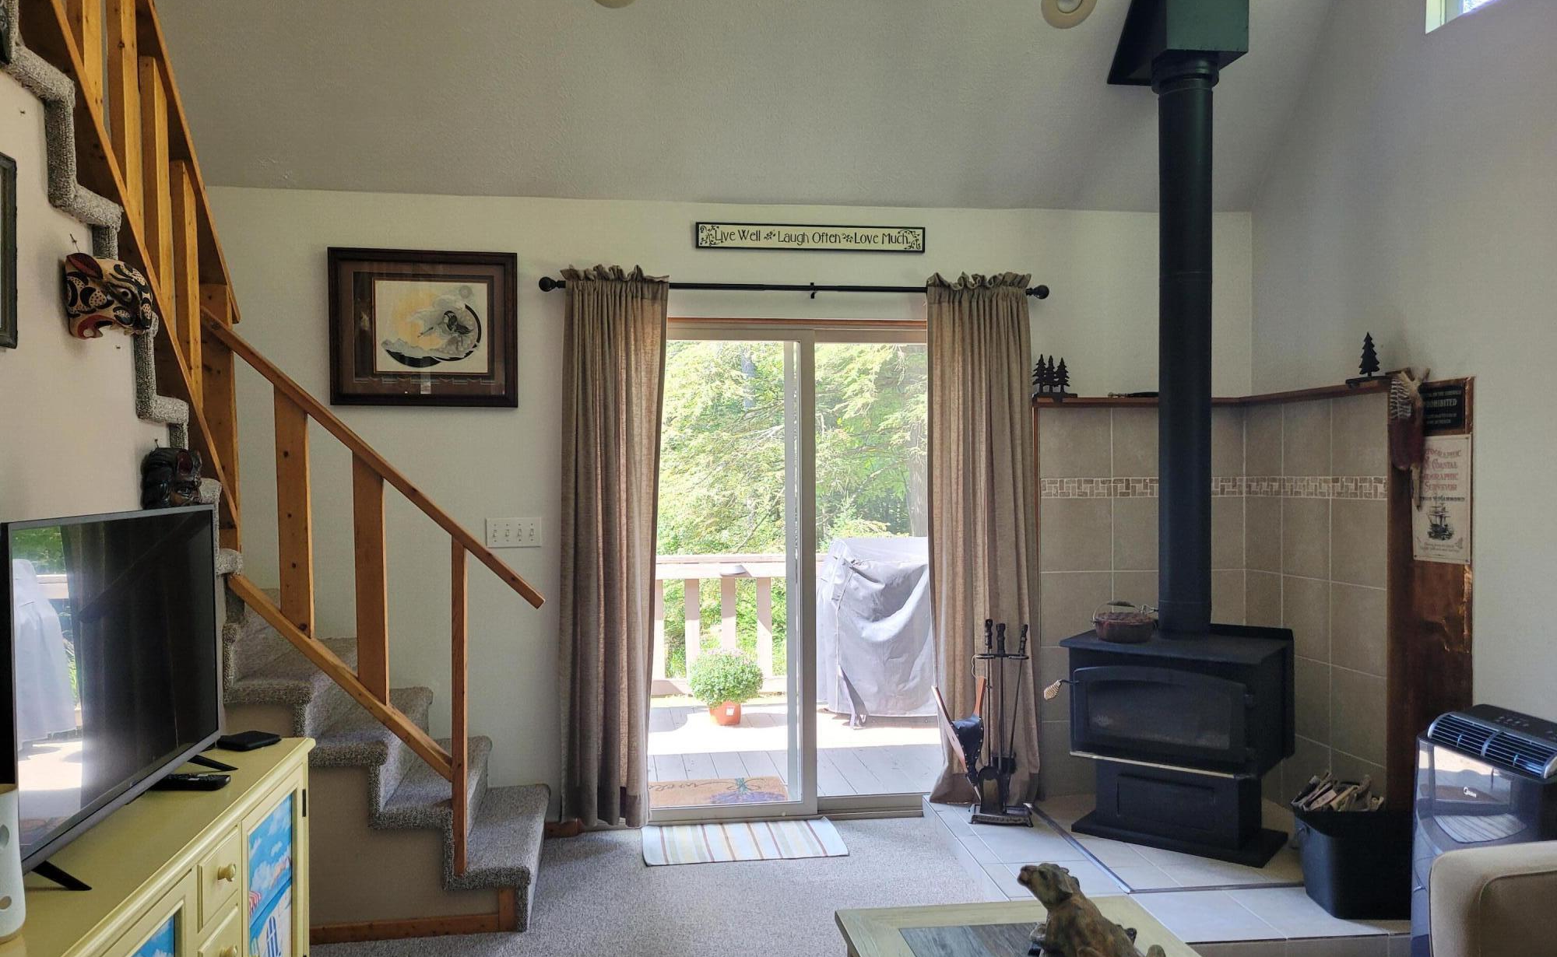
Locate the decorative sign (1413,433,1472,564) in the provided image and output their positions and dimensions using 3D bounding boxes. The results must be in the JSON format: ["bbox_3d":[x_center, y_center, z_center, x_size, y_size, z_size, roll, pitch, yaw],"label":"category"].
[{"bbox_3d":[2.105,0.062,3.713,0.012,0.402,0.270,0,0,-6],"label":"decorative sign"}]

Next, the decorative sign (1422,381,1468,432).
[{"bbox_3d":[2.103,-0.220,3.732,0.014,0.134,0.261,0,0,-6],"label":"decorative sign"}]

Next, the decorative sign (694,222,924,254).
[{"bbox_3d":[0.135,-0.979,4.751,0.940,0.099,0.020,0,0,-6],"label":"decorative sign"}]

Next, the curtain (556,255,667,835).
[{"bbox_3d":[-0.645,0.273,4.587,0.436,2.220,0.130,0,0,-6],"label":"curtain"}]

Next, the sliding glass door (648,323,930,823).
[{"bbox_3d":[0.117,0.384,4.801,1.822,2.018,0.120,0,0,-6],"label":"sliding glass door"}]

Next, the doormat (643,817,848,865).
[{"bbox_3d":[-0.135,1.387,4.450,0.718,0.012,0.437,0,0,-8],"label":"doormat"}]

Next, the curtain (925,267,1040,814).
[{"bbox_3d":[0.833,0.230,4.748,0.476,2.144,0.130,0,0,-6],"label":"curtain"}]

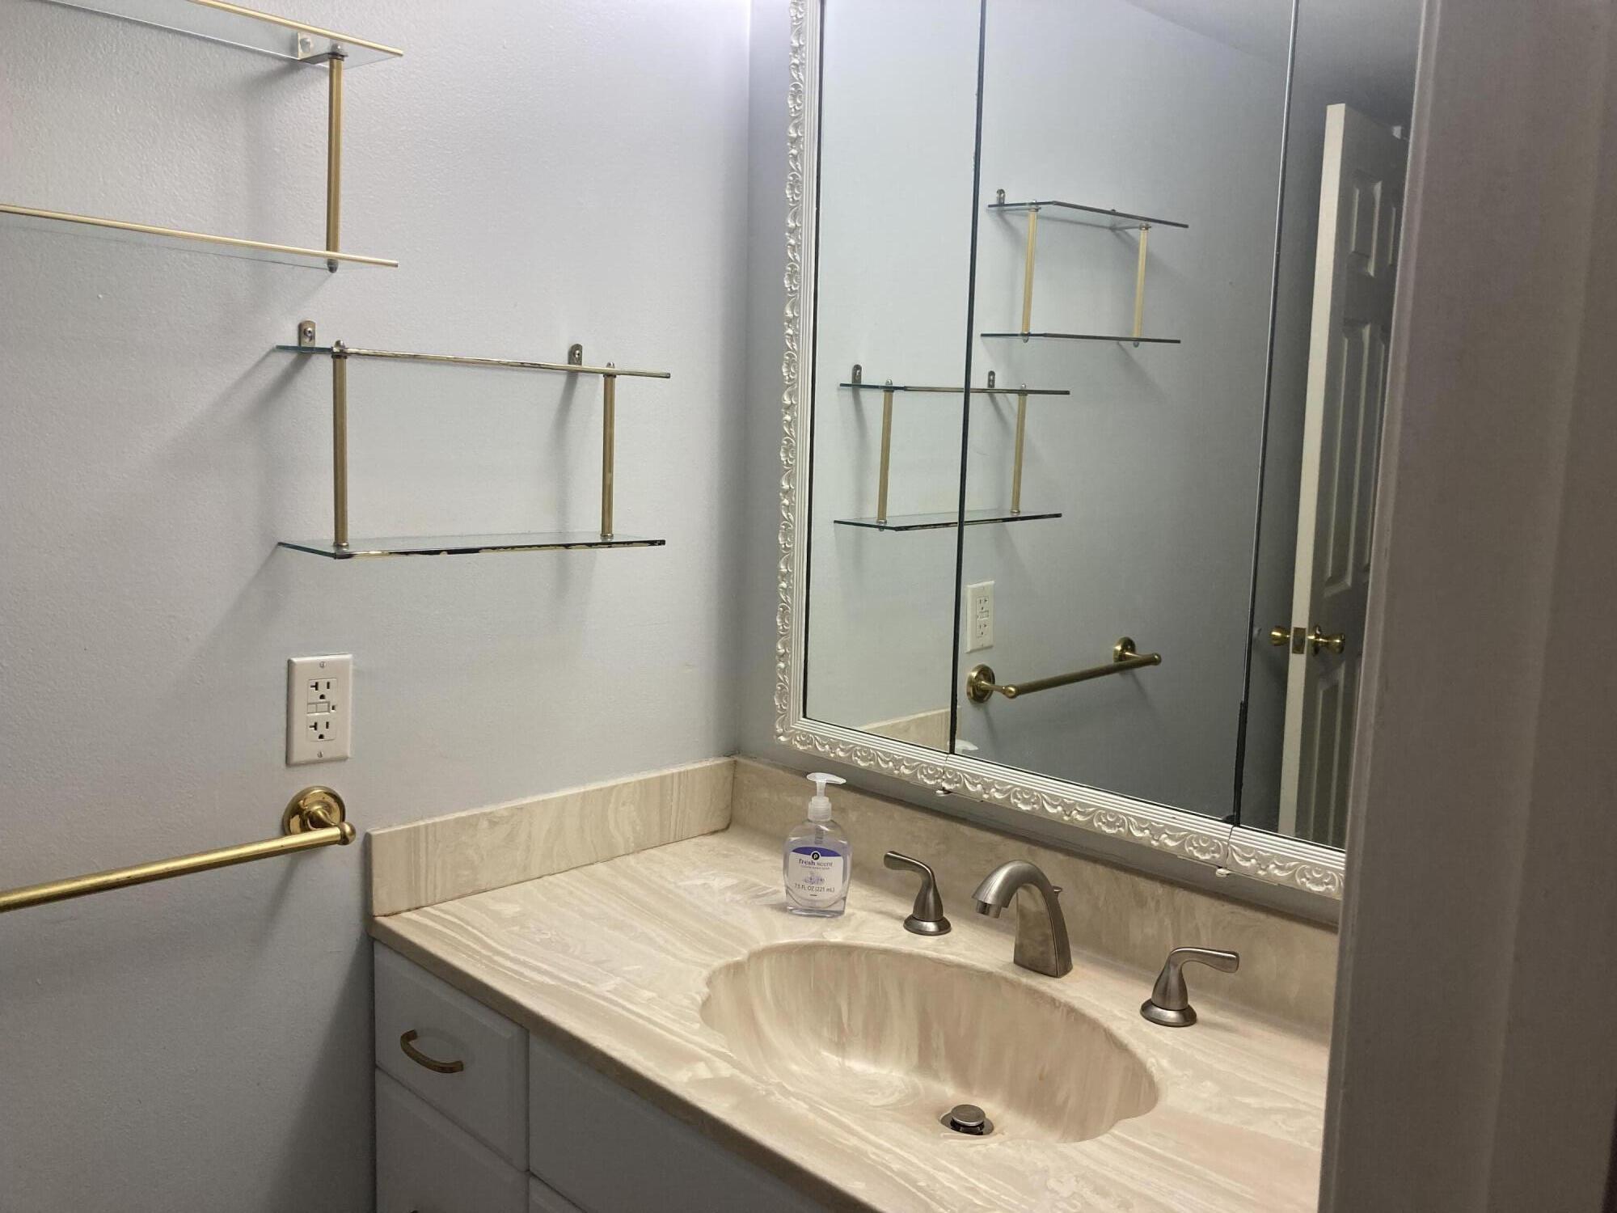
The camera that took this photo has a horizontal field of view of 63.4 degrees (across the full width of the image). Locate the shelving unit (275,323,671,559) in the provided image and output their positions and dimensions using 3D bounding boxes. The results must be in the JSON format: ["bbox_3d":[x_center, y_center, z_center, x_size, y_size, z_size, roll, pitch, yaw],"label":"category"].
[{"bbox_3d":[-0.352,-0.180,1.425,0.405,0.235,0.130,-6,10,-44],"label":"shelving unit"}]

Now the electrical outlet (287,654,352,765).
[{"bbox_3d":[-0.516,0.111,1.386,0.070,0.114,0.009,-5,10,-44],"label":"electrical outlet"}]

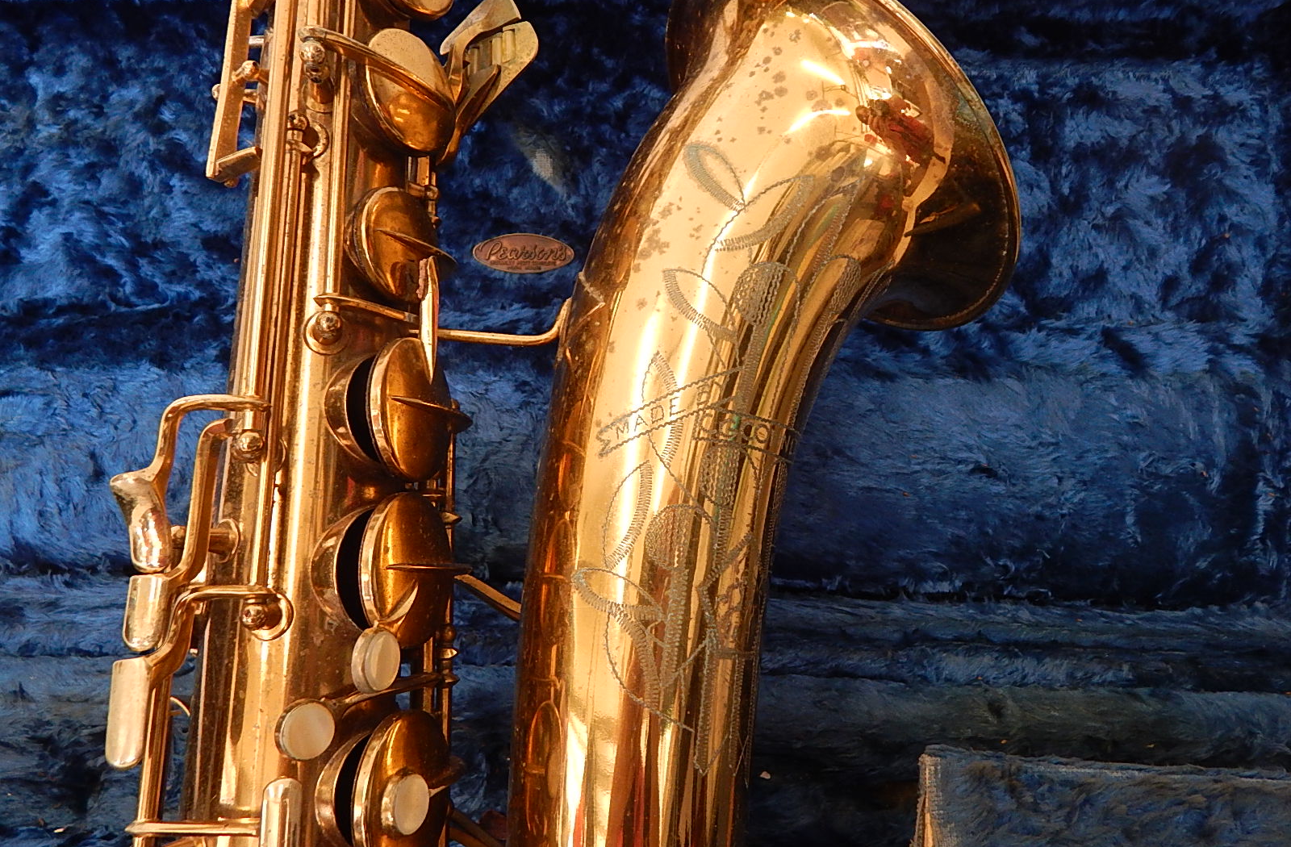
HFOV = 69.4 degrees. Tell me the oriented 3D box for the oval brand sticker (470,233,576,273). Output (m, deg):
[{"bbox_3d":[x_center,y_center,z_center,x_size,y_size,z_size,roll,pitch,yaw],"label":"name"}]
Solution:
[{"bbox_3d":[-0.059,-0.082,0.450,0.049,0.002,0.020,0,83,0],"label":"oval brand sticker"}]

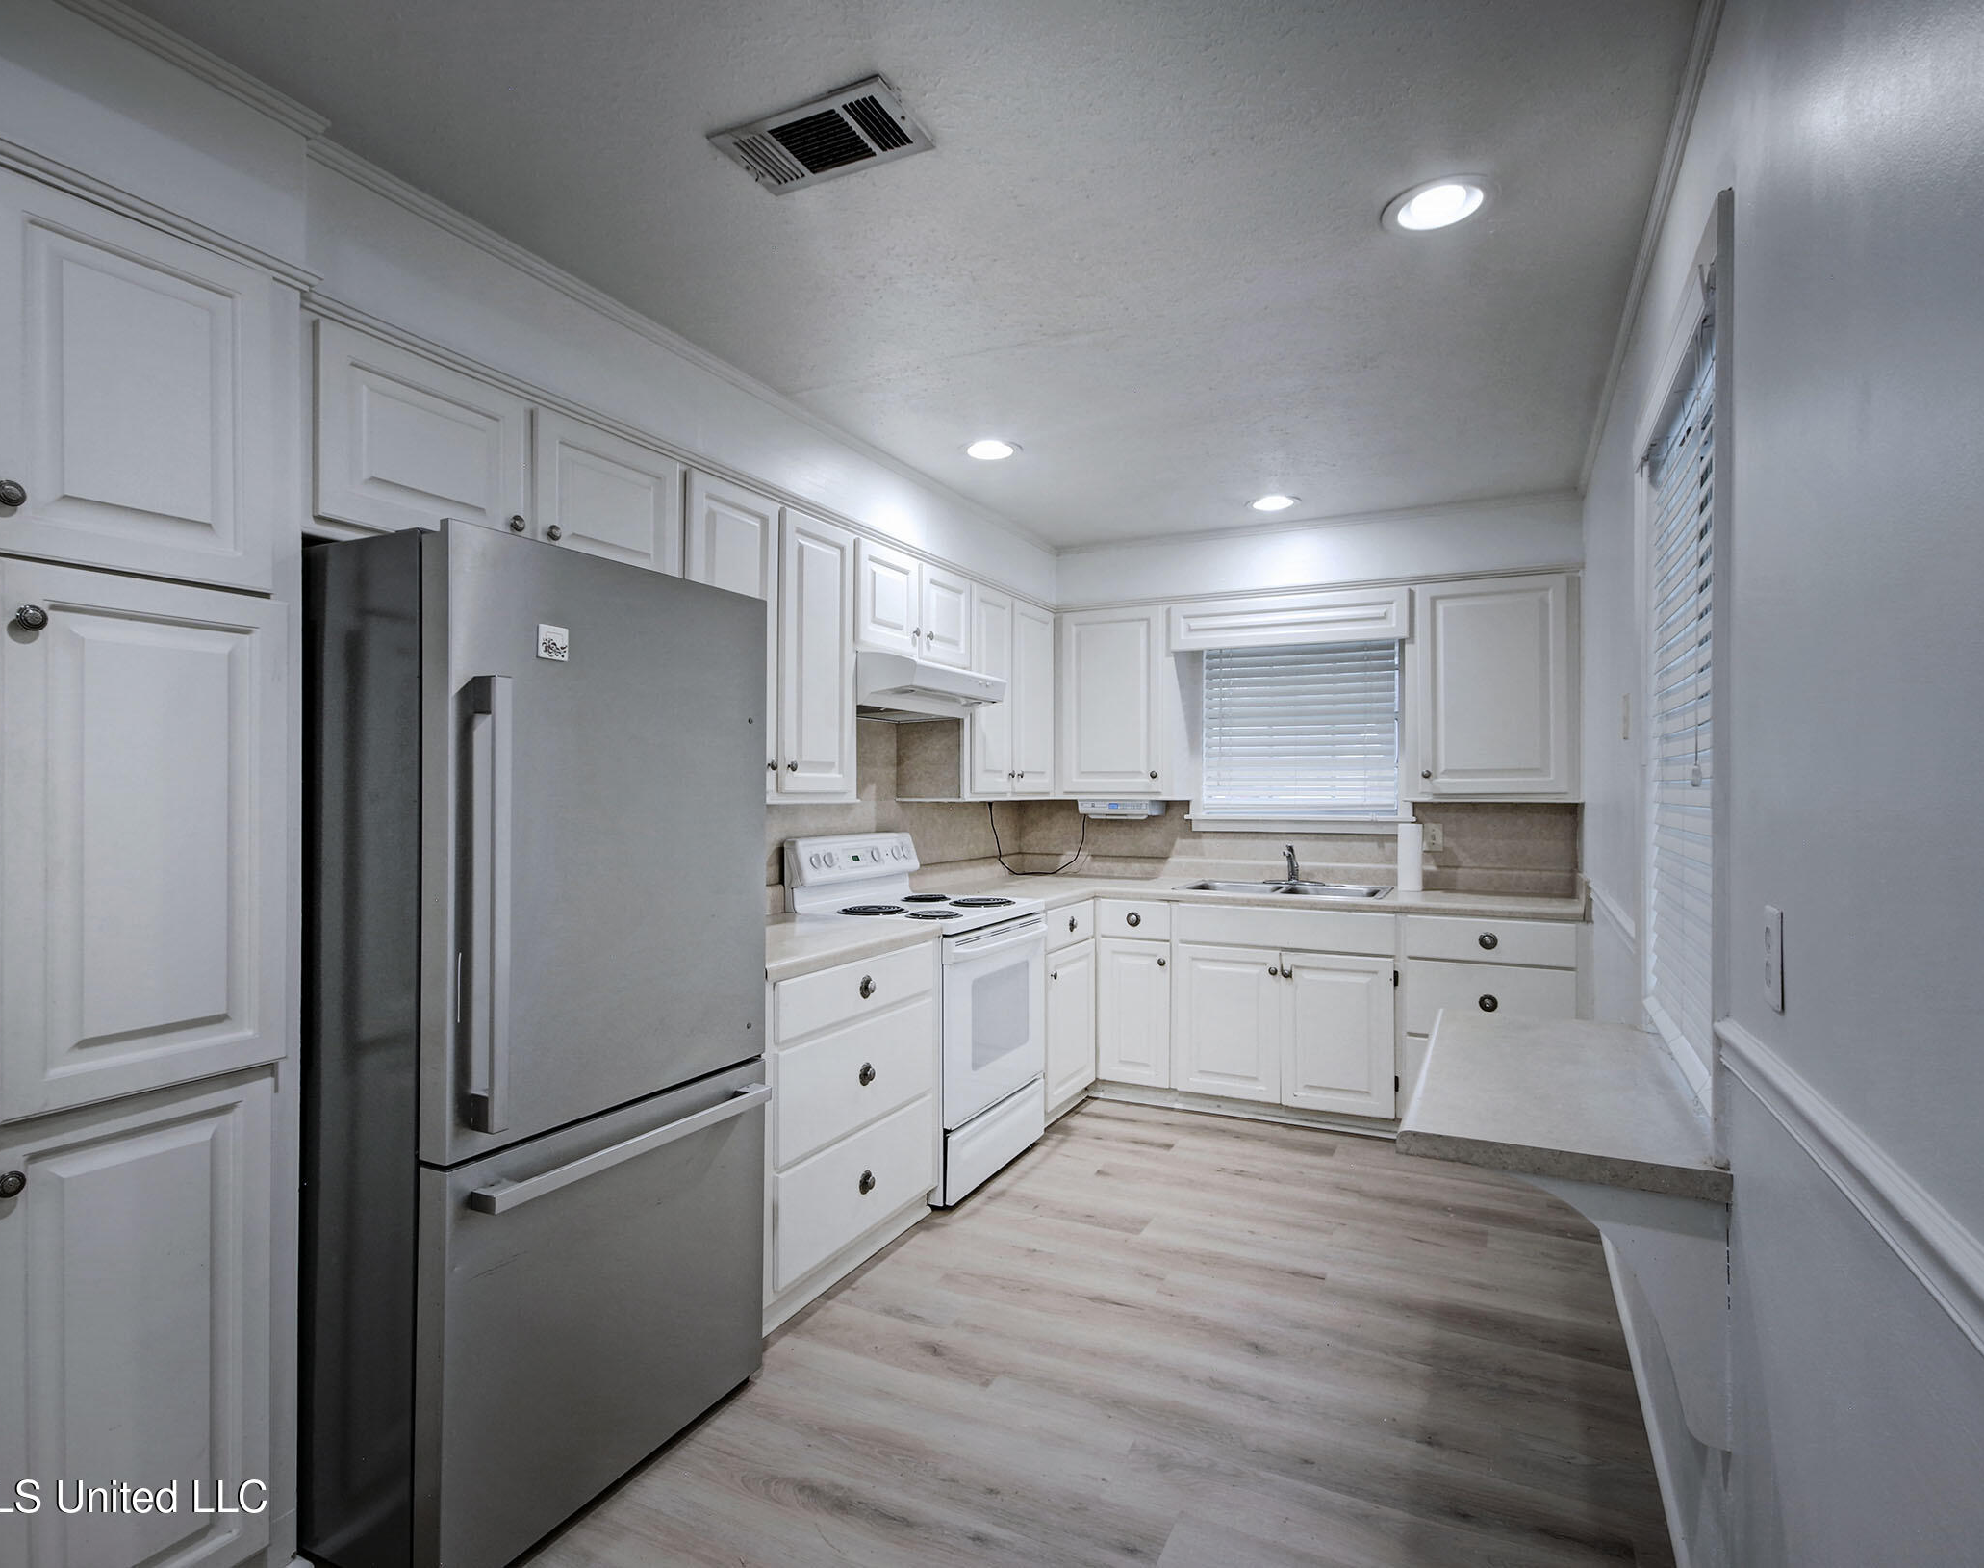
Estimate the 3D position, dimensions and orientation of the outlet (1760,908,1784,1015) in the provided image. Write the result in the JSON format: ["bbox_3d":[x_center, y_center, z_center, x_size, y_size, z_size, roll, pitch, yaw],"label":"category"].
[{"bbox_3d":[0.900,0.200,1.133,0.008,0.113,0.071,0,-1,27],"label":"outlet"}]

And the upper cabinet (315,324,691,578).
[{"bbox_3d":[-1.123,-0.629,2.162,0.325,0.384,0.894,0,-1,27],"label":"upper cabinet"}]

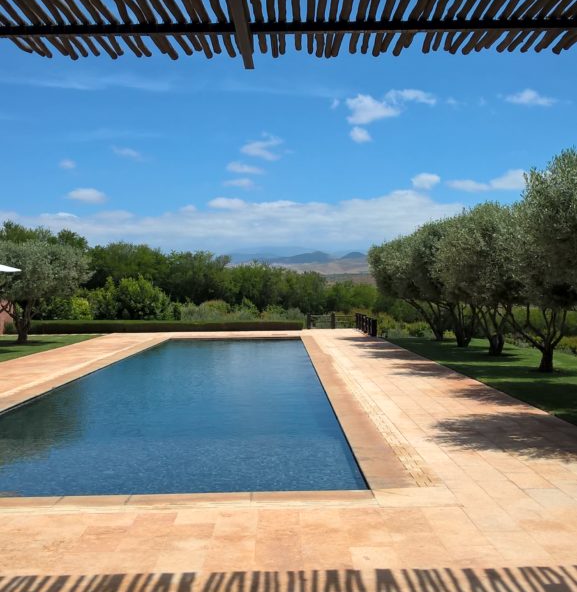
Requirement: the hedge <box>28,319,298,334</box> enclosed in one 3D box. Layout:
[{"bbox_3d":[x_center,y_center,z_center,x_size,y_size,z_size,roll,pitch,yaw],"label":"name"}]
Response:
[{"bbox_3d":[-5.460,1.290,34.500,12.100,0.460,1.250,-1,0,-1],"label":"hedge"}]

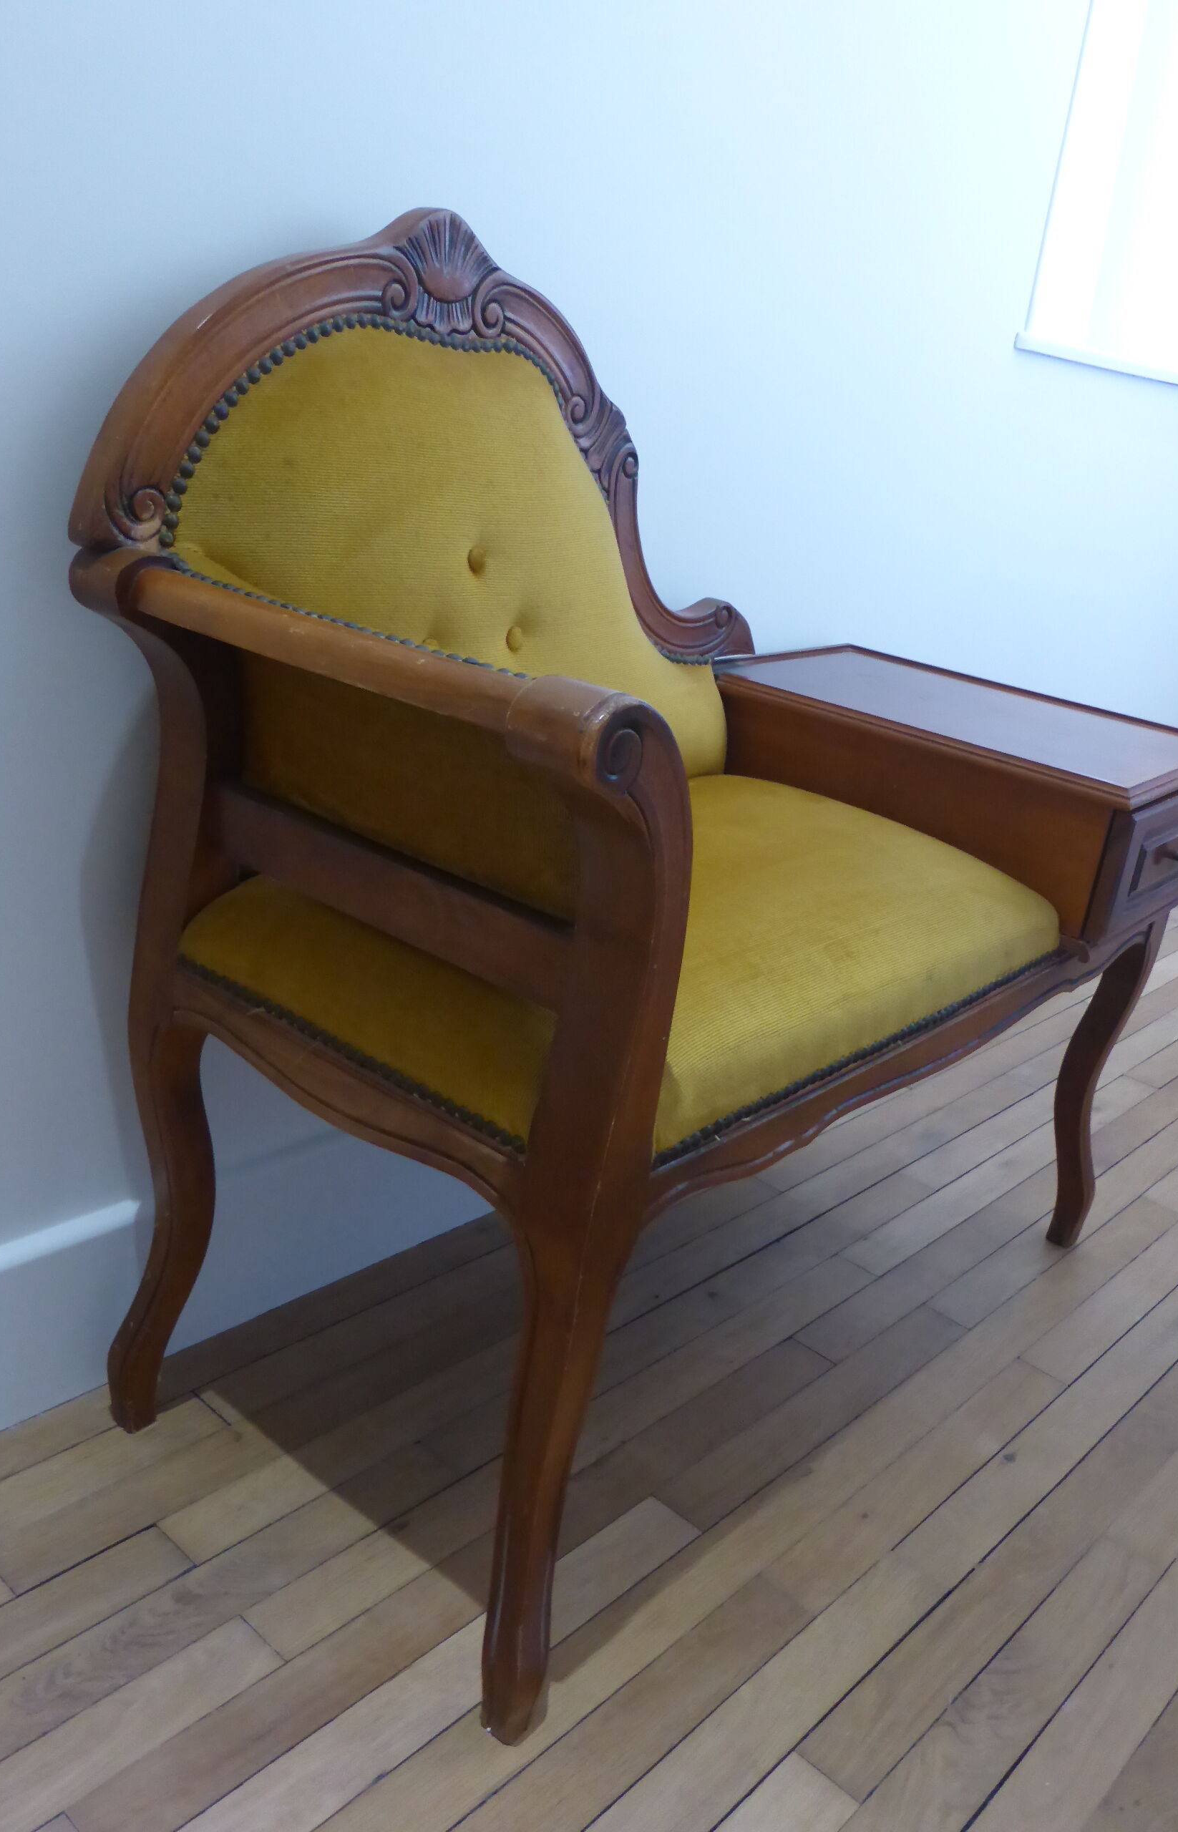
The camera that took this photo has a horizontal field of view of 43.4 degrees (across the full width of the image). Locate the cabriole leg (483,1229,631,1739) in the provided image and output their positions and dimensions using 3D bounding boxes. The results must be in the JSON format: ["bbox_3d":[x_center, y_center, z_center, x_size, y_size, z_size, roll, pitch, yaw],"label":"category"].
[{"bbox_3d":[-0.027,0.328,0.853,0.055,0.362,0.055,21,24,35],"label":"cabriole leg"}]

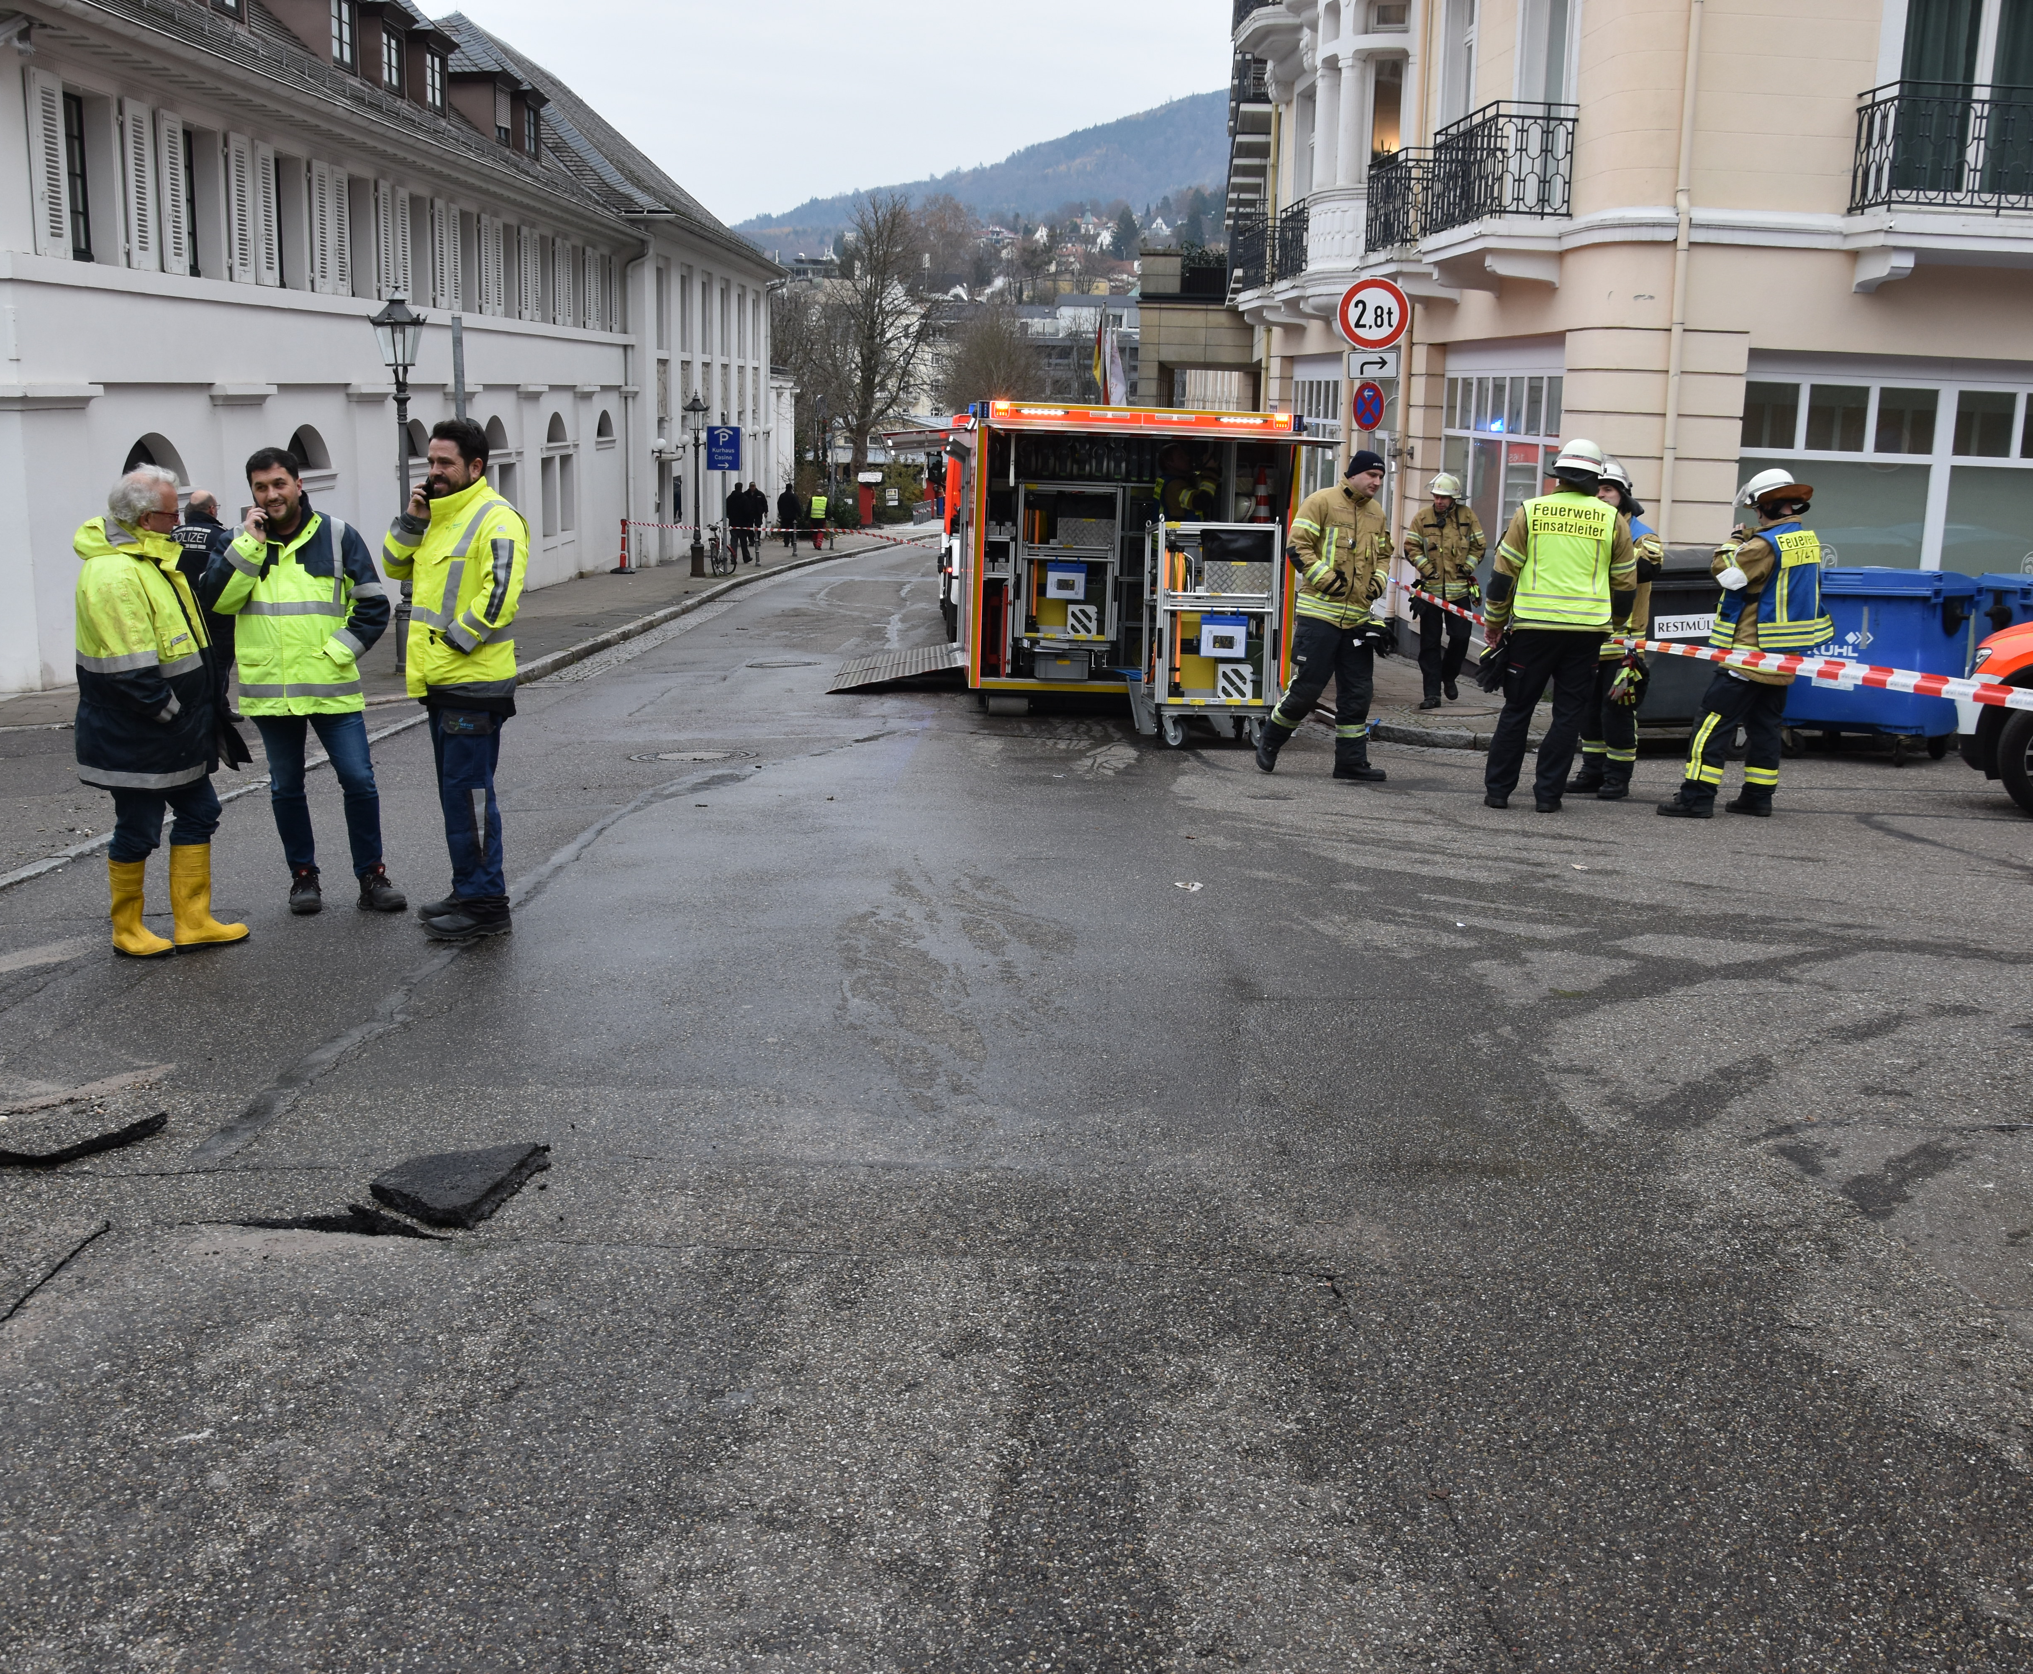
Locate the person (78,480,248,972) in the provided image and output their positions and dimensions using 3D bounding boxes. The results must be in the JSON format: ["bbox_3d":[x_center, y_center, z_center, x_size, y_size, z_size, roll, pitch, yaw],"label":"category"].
[{"bbox_3d":[-2.979,-0.438,6.581,0.540,1.685,0.570,2,10,2],"label":"person"}]

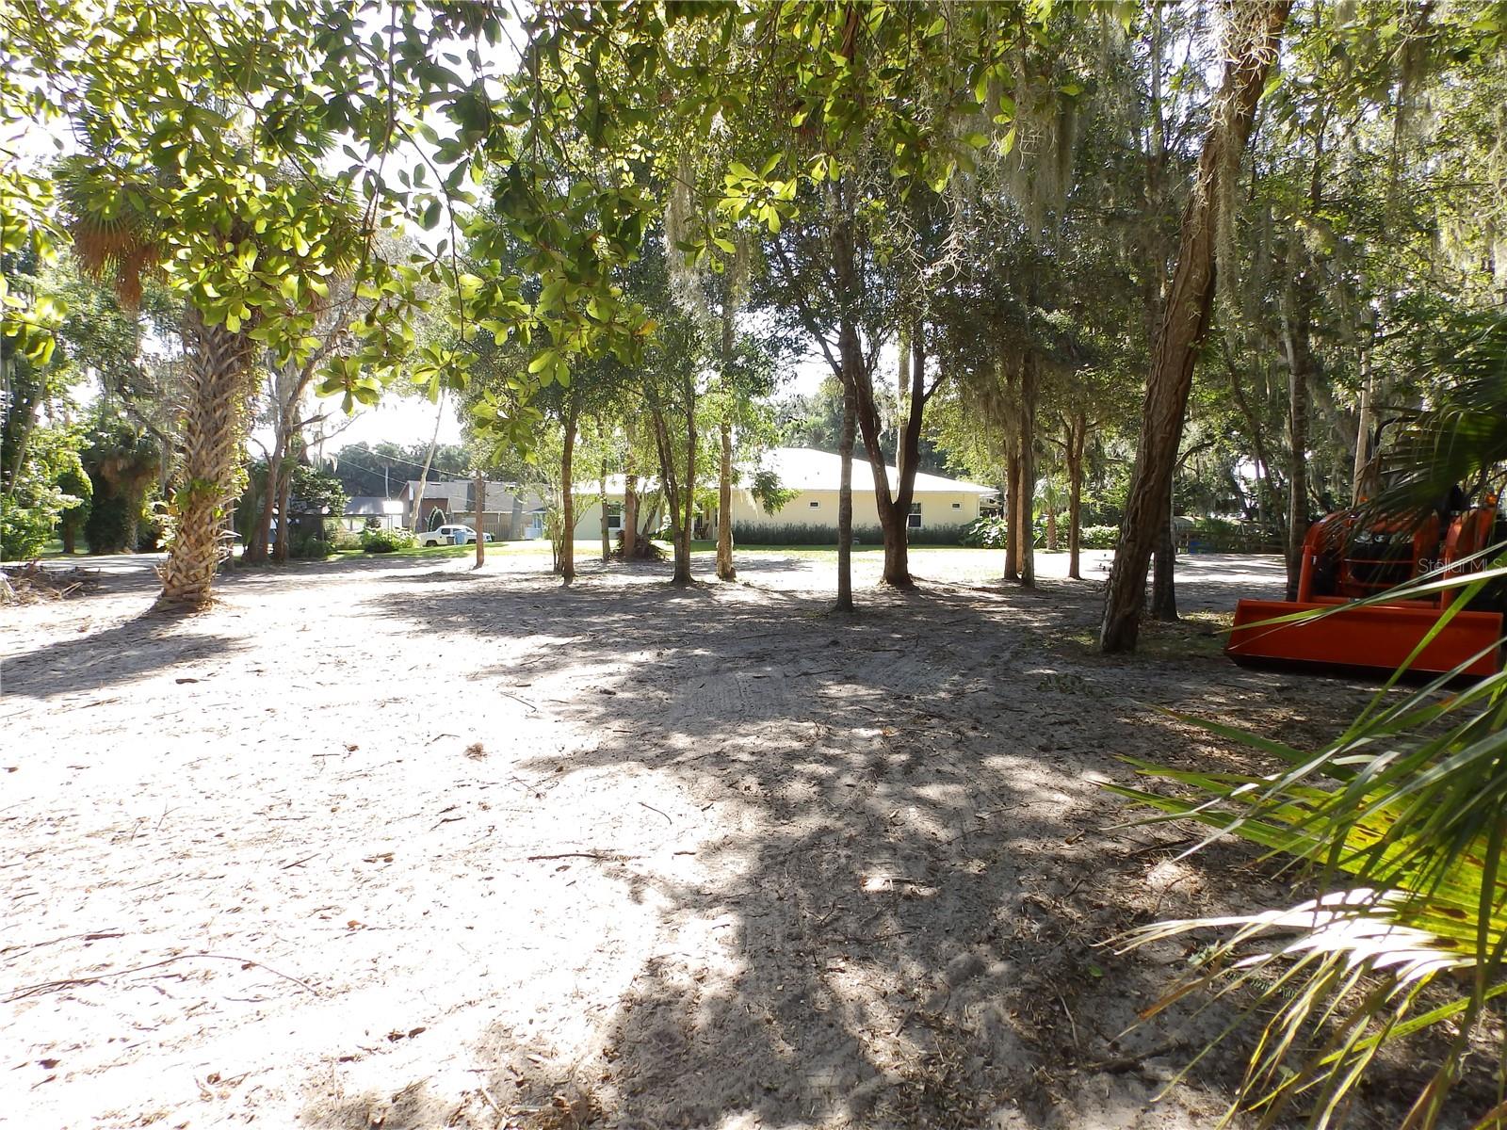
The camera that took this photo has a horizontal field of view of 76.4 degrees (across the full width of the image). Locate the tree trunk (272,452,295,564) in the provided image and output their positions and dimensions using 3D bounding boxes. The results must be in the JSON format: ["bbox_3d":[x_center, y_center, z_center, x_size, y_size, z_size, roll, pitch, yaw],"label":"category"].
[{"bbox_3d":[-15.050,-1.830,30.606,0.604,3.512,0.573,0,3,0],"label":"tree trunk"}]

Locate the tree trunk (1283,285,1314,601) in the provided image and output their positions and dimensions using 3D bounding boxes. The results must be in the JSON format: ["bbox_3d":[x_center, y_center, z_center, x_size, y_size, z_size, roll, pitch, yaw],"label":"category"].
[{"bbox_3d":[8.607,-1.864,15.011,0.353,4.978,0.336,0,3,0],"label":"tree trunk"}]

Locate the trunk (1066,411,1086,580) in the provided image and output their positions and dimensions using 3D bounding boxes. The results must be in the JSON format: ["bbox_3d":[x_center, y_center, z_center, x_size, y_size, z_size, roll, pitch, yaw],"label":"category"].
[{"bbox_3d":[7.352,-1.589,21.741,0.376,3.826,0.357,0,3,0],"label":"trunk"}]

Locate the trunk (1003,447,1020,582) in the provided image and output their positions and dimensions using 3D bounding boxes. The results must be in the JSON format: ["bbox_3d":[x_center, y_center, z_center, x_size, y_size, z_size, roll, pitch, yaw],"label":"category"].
[{"bbox_3d":[5.656,-1.094,20.897,0.322,2.912,0.306,0,3,0],"label":"trunk"}]

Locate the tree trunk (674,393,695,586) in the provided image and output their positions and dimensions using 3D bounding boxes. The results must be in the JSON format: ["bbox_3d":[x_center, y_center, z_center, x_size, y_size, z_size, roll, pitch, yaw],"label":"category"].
[{"bbox_3d":[-1.464,-1.623,20.268,0.375,4.026,0.357,0,3,0],"label":"tree trunk"}]

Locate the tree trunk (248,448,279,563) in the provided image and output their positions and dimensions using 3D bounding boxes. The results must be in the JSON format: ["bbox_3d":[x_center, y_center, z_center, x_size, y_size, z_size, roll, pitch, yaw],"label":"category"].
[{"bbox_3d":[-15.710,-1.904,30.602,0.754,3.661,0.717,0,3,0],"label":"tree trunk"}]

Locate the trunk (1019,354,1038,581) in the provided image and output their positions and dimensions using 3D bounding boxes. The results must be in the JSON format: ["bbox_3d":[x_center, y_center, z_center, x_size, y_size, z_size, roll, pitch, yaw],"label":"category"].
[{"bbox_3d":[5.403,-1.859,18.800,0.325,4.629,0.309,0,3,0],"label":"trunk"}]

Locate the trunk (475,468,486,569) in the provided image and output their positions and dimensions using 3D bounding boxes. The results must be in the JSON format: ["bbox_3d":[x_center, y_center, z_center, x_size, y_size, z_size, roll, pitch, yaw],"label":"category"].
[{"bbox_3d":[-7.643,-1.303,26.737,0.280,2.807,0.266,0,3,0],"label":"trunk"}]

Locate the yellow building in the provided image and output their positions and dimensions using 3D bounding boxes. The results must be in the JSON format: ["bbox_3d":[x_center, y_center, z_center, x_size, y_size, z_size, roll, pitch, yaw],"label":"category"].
[{"bbox_3d":[0.900,-4.171,58.372,24.000,5.800,15.000,0,3,0],"label":"yellow building"}]

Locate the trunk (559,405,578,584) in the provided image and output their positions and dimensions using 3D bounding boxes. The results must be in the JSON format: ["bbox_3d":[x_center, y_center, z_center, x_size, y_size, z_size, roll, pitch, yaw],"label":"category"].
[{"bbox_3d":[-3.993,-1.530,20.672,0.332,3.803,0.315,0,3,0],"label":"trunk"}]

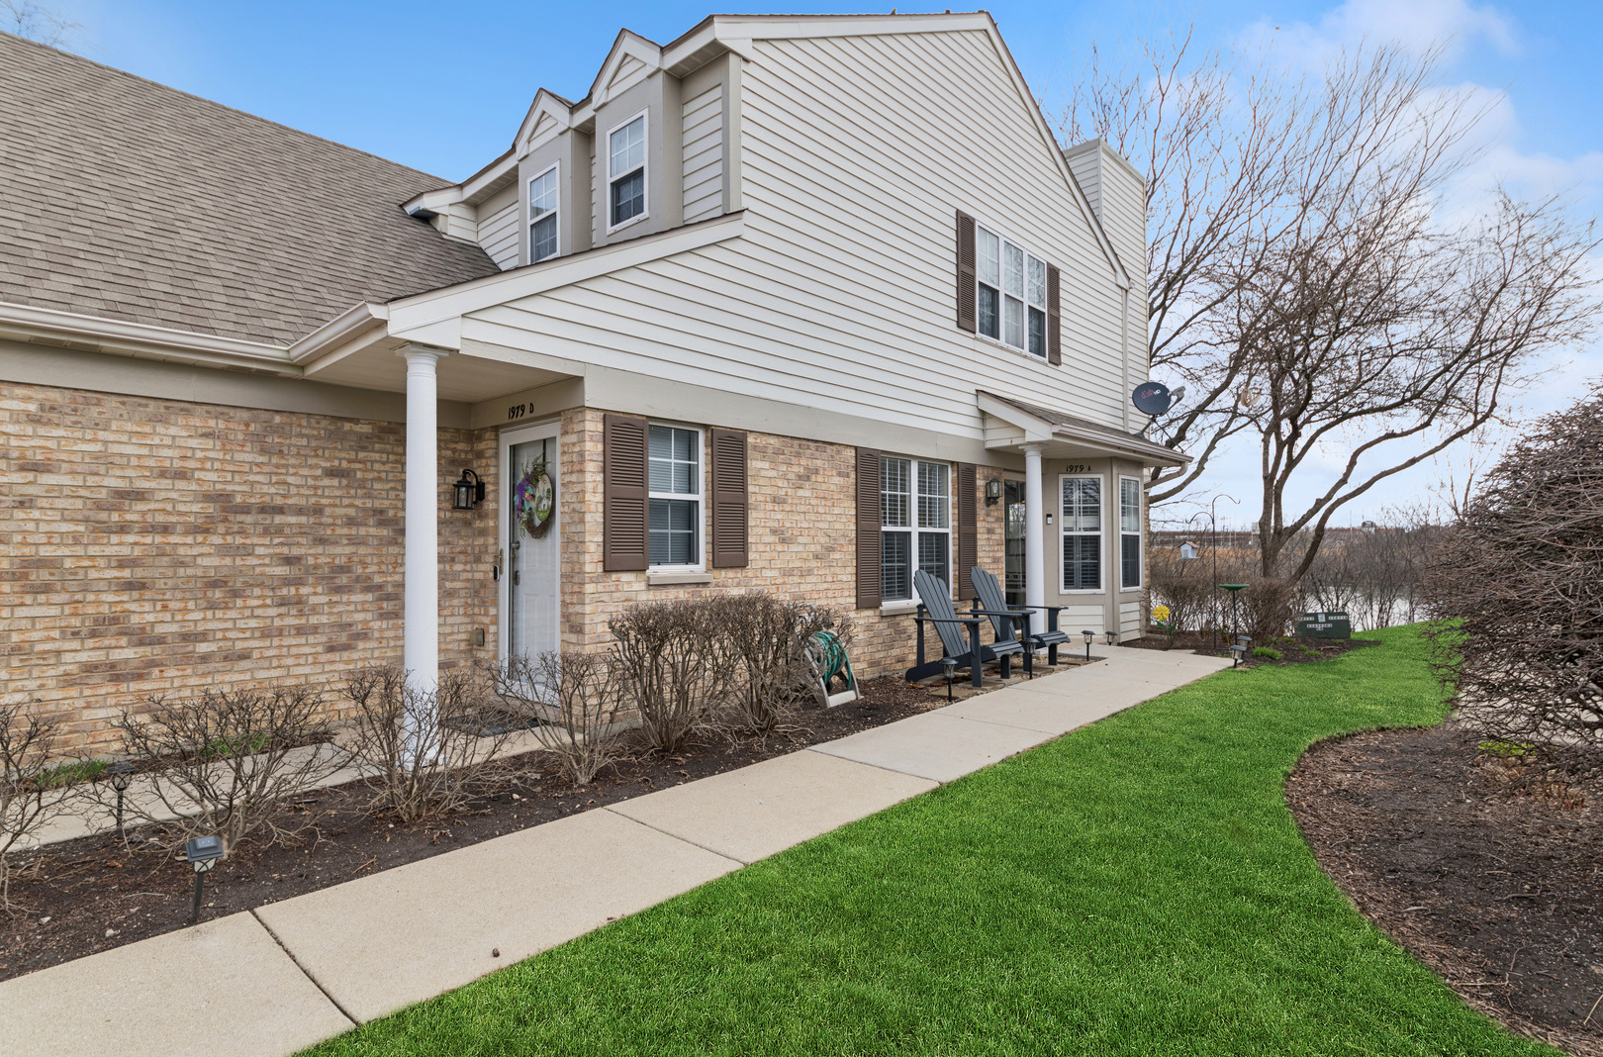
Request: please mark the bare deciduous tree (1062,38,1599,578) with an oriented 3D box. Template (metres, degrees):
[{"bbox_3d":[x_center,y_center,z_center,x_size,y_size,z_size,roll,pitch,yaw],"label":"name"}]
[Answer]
[{"bbox_3d":[8.893,-3.327,13.567,9.000,9.800,8.200,0,-1,0],"label":"bare deciduous tree"}]

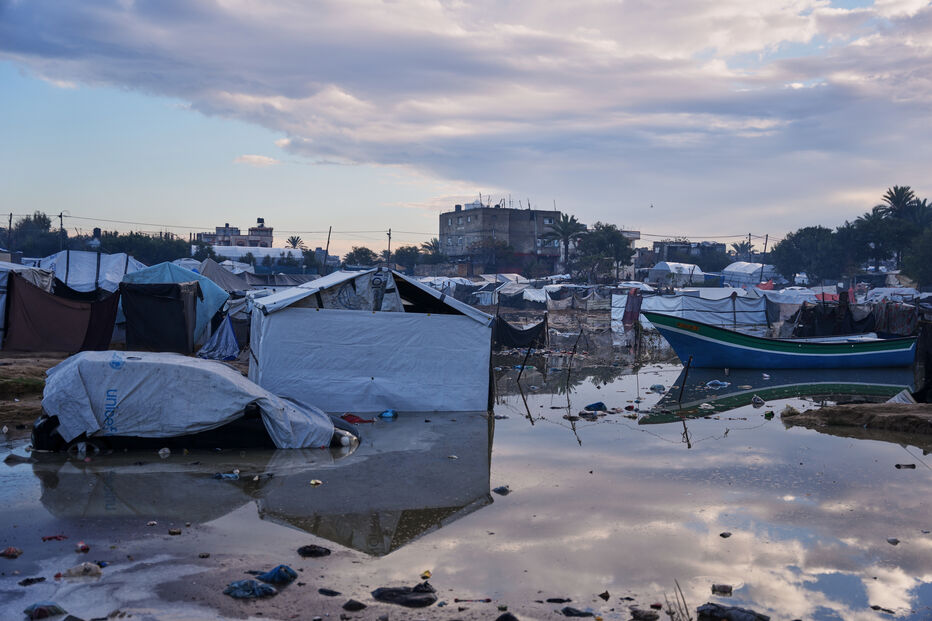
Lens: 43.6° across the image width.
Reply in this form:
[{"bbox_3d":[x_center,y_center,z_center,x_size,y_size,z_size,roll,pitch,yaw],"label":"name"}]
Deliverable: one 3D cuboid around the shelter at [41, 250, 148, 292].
[{"bbox_3d":[-12.300,-0.508,38.498,3.500,2.770,3.600,0,1,-18],"label":"shelter"}]

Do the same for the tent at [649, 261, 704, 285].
[{"bbox_3d":[21.246,-3.560,117.000,4.400,2.800,4.200,0,1,-28],"label":"tent"}]

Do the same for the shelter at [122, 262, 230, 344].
[{"bbox_3d":[-7.656,-0.153,30.800,2.650,2.150,2.800,1,1,-3],"label":"shelter"}]

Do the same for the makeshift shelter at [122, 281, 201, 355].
[{"bbox_3d":[-7.344,0.164,28.000,1.720,1.680,1.400,1,1,-2],"label":"makeshift shelter"}]

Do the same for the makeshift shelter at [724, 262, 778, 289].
[{"bbox_3d":[32.300,-4.100,131.944,5.800,2.850,5.200,1,1,23],"label":"makeshift shelter"}]

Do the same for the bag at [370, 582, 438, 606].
[{"bbox_3d":[-0.351,1.611,6.640,0.380,0.110,0.230,1,1,0],"label":"bag"}]

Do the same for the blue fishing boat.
[{"bbox_3d":[7.530,0.748,28.100,6.550,1.380,1.800,1,1,-9],"label":"blue fishing boat"}]

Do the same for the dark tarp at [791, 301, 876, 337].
[{"bbox_3d":[14.830,0.308,47.000,3.450,1.500,0.700,1,1,6],"label":"dark tarp"}]

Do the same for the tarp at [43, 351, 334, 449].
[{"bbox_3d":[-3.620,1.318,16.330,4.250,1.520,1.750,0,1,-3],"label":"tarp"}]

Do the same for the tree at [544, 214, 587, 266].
[{"bbox_3d":[11.900,-7.137,139.884,5.300,8.900,5.300,0,1,0],"label":"tree"}]

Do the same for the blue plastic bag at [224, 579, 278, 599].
[{"bbox_3d":[-1.239,1.609,6.730,0.310,0.100,0.210,1,1,0],"label":"blue plastic bag"}]

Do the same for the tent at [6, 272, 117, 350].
[{"bbox_3d":[-9.818,0.031,28.200,2.500,1.880,1.800,1,1,-2],"label":"tent"}]

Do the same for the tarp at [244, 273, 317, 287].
[{"bbox_3d":[-7.750,-1.297,49.484,3.300,0.600,1.500,0,1,-9],"label":"tarp"}]

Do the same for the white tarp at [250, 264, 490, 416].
[{"bbox_3d":[-2.050,0.490,22.615,4.050,2.580,5.000,0,1,-12],"label":"white tarp"}]

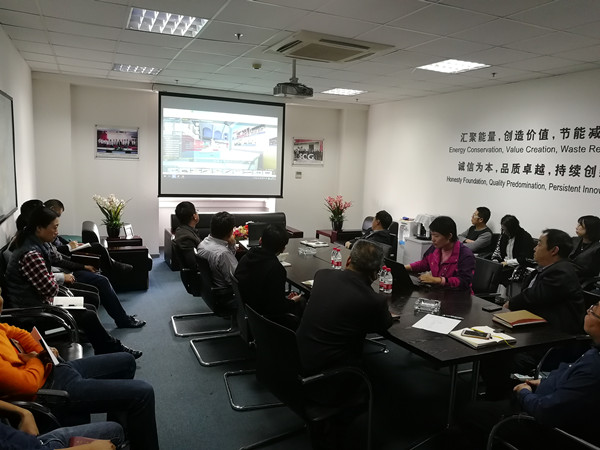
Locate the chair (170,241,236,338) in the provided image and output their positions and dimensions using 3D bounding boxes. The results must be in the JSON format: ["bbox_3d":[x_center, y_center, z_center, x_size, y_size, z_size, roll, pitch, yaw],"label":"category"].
[{"bbox_3d":[-0.988,0.560,4.657,0.600,0.890,0.570,-1,9,-24],"label":"chair"}]

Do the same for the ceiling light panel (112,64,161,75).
[{"bbox_3d":[-2.082,-1.994,5.951,0.600,0.060,0.600,-1,9,-25],"label":"ceiling light panel"}]

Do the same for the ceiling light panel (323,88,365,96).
[{"bbox_3d":[0.647,-2.057,7.196,0.600,0.060,0.600,-1,9,-25],"label":"ceiling light panel"}]

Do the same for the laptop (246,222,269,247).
[{"bbox_3d":[-0.440,0.094,5.145,0.340,0.220,0.270,-1,9,-24],"label":"laptop"}]

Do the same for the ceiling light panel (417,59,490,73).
[{"bbox_3d":[1.640,-1.717,5.028,0.600,0.070,0.600,-1,9,-24],"label":"ceiling light panel"}]

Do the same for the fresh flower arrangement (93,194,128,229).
[{"bbox_3d":[-2.553,-0.092,6.427,0.480,0.560,0.460,-1,9,-24],"label":"fresh flower arrangement"}]

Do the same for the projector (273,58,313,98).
[{"bbox_3d":[-0.069,-1.568,5.014,0.340,0.385,0.290,-1,9,-25],"label":"projector"}]

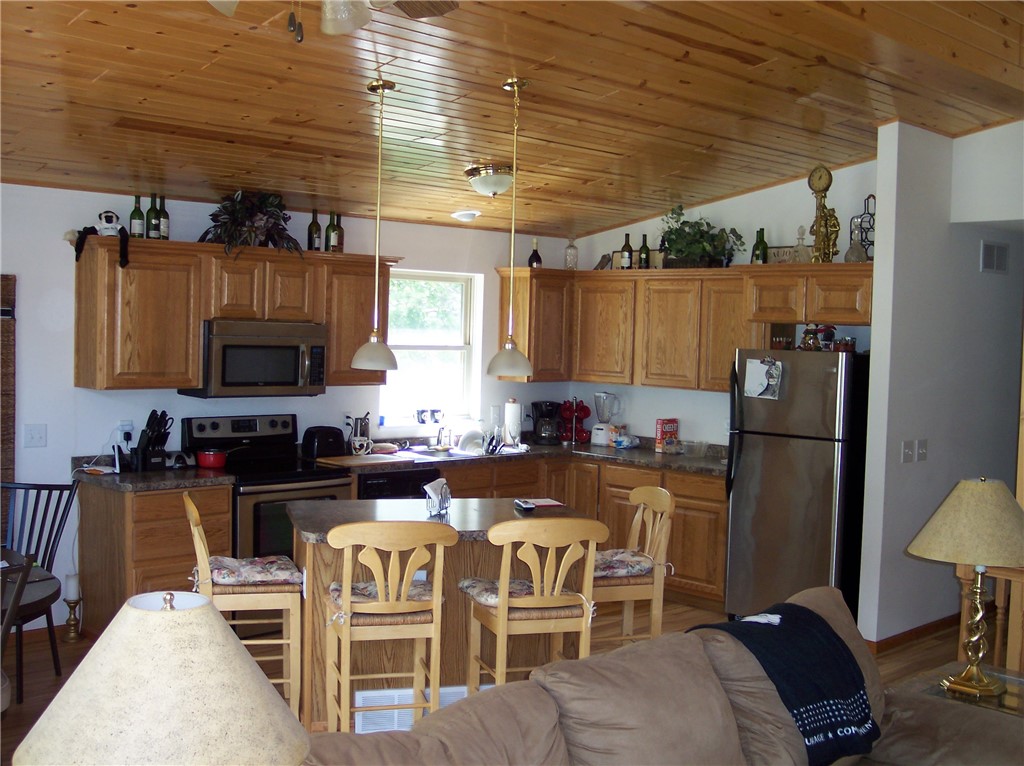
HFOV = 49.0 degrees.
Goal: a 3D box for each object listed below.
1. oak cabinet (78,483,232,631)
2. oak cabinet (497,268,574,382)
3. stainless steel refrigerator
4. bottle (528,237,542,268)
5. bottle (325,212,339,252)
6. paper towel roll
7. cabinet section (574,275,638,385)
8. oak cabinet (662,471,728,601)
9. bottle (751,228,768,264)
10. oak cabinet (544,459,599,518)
[{"bbox_3d":[-1.948,0.970,6.139,0.595,0.873,0.635,-1,4,-43],"label":"oak cabinet"},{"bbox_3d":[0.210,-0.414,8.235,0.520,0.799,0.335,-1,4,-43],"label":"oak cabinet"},{"bbox_3d":[1.785,0.625,6.536,0.774,1.648,0.715,-1,4,-43],"label":"stainless steel refrigerator"},{"bbox_3d":[0.165,-0.906,8.023,0.091,0.265,0.091,1,3,0],"label":"bottle"},{"bbox_3d":[-1.095,-0.893,6.834,0.076,0.293,0.076,1,3,0],"label":"bottle"},{"bbox_3d":[-0.002,0.291,8.130,0.130,0.330,0.130,1,3,0],"label":"paper towel roll"},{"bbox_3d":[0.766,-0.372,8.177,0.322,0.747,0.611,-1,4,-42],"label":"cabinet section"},{"bbox_3d":[1.364,0.998,7.283,0.635,0.873,0.525,-1,4,-43],"label":"oak cabinet"},{"bbox_3d":[1.577,-0.837,7.120,0.075,0.283,0.075,-1,4,-43],"label":"bottle"},{"bbox_3d":[0.420,0.937,8.121,0.890,0.873,0.920,-1,4,-43],"label":"oak cabinet"}]

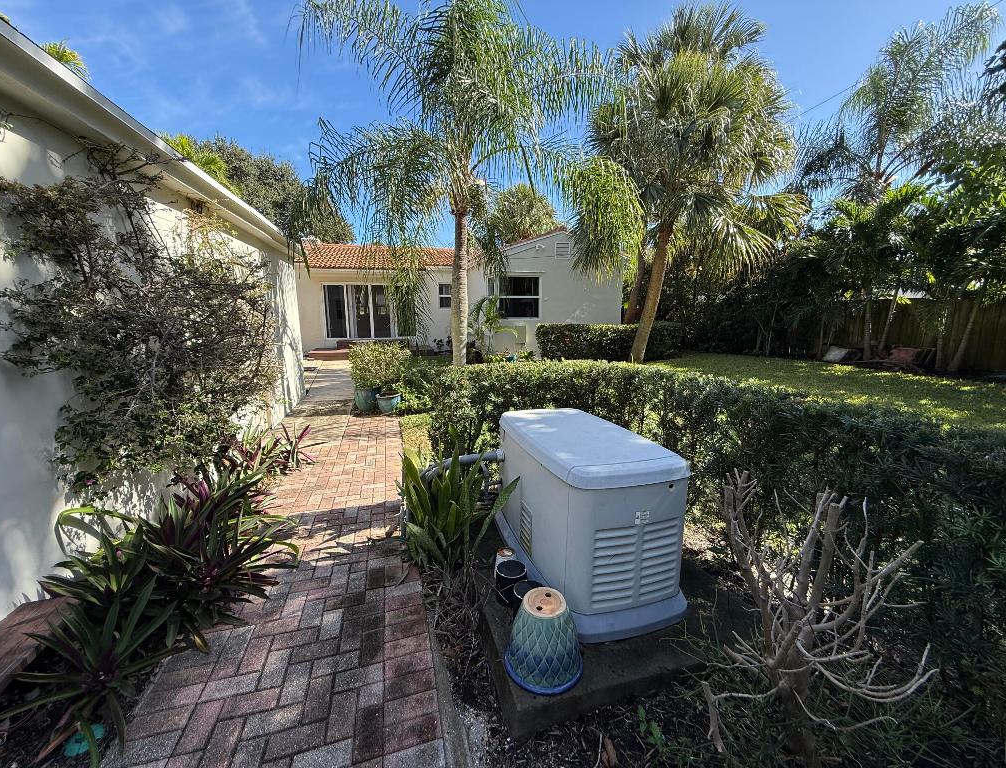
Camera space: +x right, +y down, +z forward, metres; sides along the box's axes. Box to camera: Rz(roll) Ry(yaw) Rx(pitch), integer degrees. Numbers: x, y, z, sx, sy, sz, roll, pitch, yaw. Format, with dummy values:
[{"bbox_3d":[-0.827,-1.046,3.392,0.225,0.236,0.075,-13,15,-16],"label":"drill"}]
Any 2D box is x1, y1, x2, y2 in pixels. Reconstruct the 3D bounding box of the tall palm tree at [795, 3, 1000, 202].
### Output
[{"bbox_3d":[13.758,-6.412,14.634,5.800,10.600,5.600,8,13,41],"label":"tall palm tree"}]

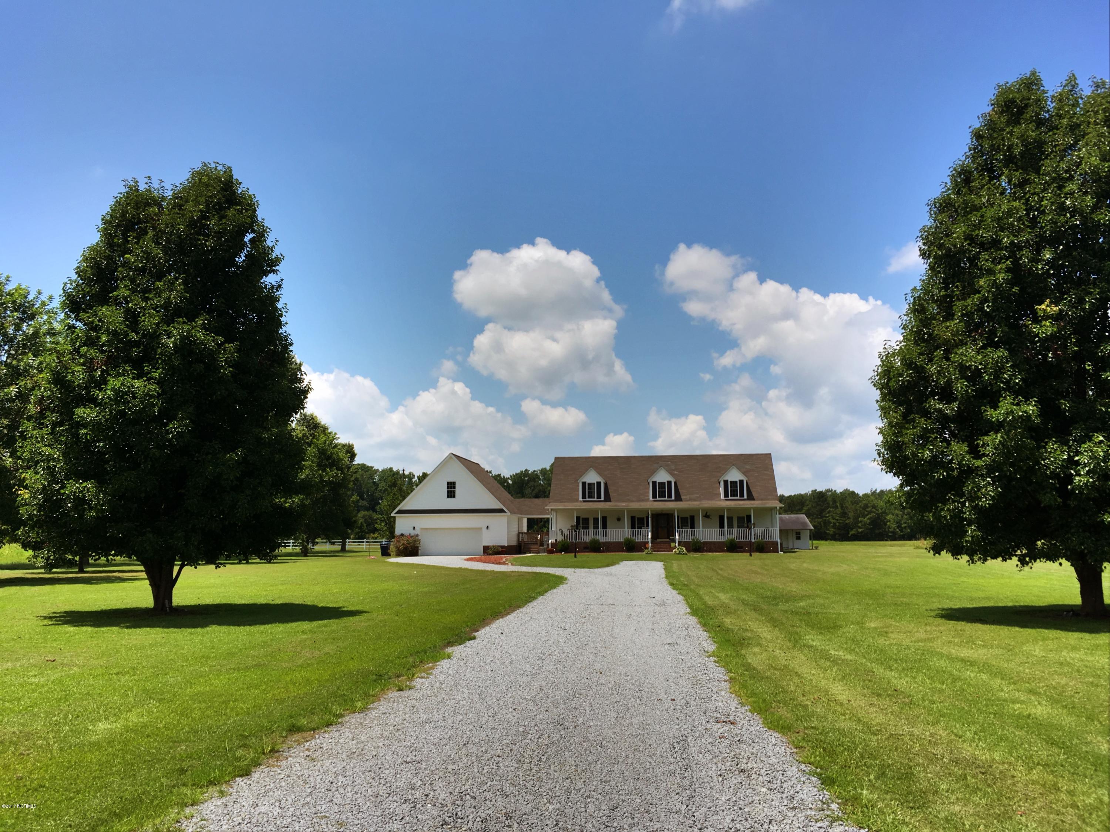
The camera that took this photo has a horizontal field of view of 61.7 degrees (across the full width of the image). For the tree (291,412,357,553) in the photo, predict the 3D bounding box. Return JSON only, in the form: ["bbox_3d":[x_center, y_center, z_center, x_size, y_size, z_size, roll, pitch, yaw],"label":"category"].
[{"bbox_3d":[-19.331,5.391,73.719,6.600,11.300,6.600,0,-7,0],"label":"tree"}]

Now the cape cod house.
[{"bbox_3d":[2.959,7.294,77.092,30.370,8.100,11.900,-1,-7,6],"label":"cape cod house"}]

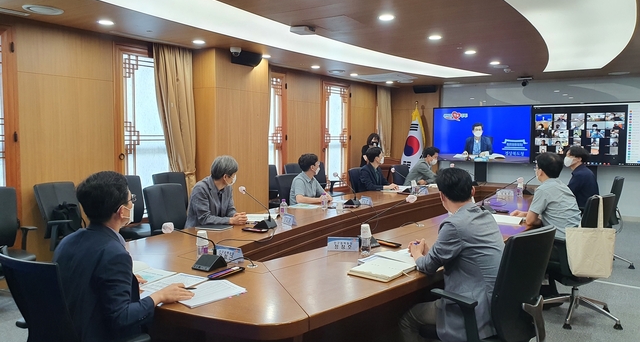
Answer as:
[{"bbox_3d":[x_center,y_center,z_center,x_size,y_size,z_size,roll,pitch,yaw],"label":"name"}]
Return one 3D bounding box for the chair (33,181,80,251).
[{"bbox_3d":[-2.290,0.647,4.581,0.660,1.010,0.650,2,5,25],"label":"chair"}]

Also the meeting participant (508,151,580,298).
[{"bbox_3d":[1.910,0.516,4.049,0.560,1.340,0.740,-4,6,-43],"label":"meeting participant"}]

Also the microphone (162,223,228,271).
[{"bbox_3d":[-0.662,0.398,2.592,0.130,0.285,0.400,2,4,30],"label":"microphone"}]

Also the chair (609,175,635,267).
[{"bbox_3d":[3.220,0.575,5.548,0.660,1.010,0.650,3,5,32],"label":"chair"}]

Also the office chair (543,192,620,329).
[{"bbox_3d":[2.100,0.694,3.942,0.650,1.010,0.670,-3,5,-37],"label":"office chair"}]

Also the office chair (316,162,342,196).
[{"bbox_3d":[0.110,0.373,8.251,0.660,1.010,0.650,3,5,32],"label":"office chair"}]

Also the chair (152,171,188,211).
[{"bbox_3d":[-1.691,0.557,5.879,0.620,1.000,0.620,3,5,37],"label":"chair"}]

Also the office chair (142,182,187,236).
[{"bbox_3d":[-1.311,0.645,4.529,0.620,1.000,0.620,3,5,38],"label":"office chair"}]

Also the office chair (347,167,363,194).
[{"bbox_3d":[0.797,0.454,7.364,0.640,1.030,0.640,3,5,34],"label":"office chair"}]

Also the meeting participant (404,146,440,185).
[{"bbox_3d":[1.720,0.295,7.656,0.800,1.290,0.520,2,4,26],"label":"meeting participant"}]

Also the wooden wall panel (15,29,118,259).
[{"bbox_3d":[-2.530,-0.132,4.868,0.060,2.480,0.970,3,5,34],"label":"wooden wall panel"}]

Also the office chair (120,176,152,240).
[{"bbox_3d":[-2.070,0.583,5.515,0.640,1.030,0.640,3,5,34],"label":"office chair"}]

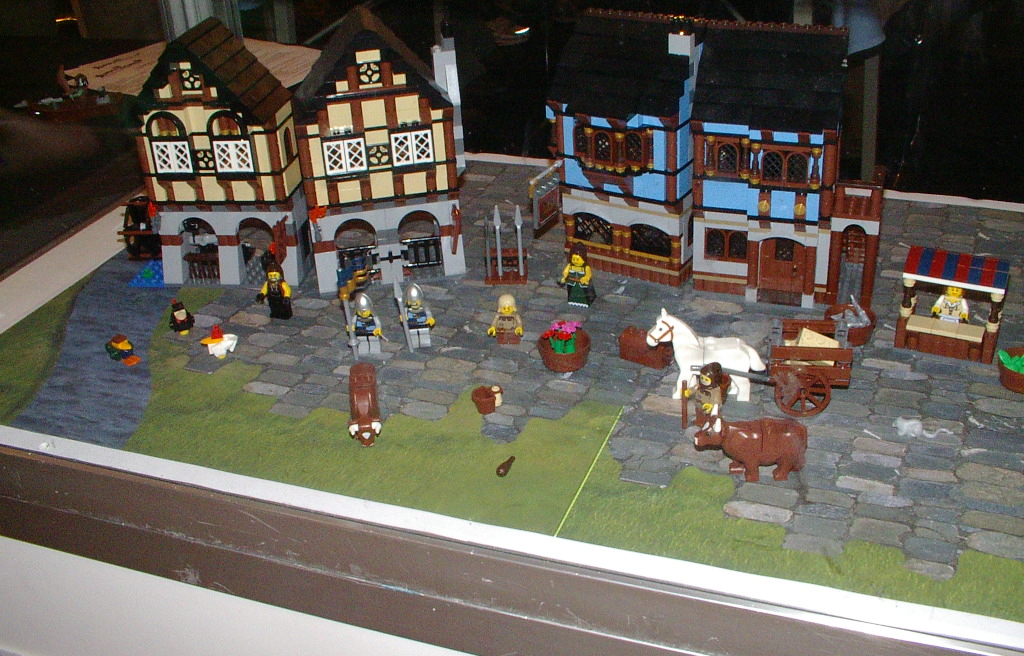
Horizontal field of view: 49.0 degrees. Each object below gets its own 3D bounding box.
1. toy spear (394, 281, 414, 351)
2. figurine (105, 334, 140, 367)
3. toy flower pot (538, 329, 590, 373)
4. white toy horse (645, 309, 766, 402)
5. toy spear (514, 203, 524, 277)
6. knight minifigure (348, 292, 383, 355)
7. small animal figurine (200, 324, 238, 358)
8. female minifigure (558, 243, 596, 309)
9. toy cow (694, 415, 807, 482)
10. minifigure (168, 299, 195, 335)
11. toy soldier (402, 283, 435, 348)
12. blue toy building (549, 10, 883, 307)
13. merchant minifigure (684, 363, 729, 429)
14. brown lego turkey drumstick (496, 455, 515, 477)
[{"bbox_3d":[-0.072,-0.007,0.756,0.006,0.057,0.004,-9,29,3],"label":"toy spear"},{"bbox_3d":[-0.280,0.011,0.802,0.018,0.019,0.024,-26,37,-34],"label":"figurine"},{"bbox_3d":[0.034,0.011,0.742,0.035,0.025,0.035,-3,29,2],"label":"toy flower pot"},{"bbox_3d":[0.122,0.017,0.711,0.074,0.060,0.018,1,30,8],"label":"white toy horse"},{"bbox_3d":[0.006,-0.067,0.855,0.006,0.062,0.004,0,30,6],"label":"toy spear"},{"bbox_3d":[-0.101,-0.003,0.783,0.025,0.045,0.017,-3,30,1],"label":"knight minifigure"},{"bbox_3d":[-0.209,0.009,0.794,0.027,0.025,0.015,-10,31,-11],"label":"small animal figurine"},{"bbox_3d":[0.050,-0.040,0.831,0.024,0.046,0.019,13,34,25],"label":"female minifigure"},{"bbox_3d":[0.136,0.067,0.643,0.065,0.041,0.019,-3,30,1],"label":"toy cow"},{"bbox_3d":[-0.240,-0.009,0.814,0.018,0.025,0.015,-12,30,-13],"label":"minifigure"},{"bbox_3d":[-0.066,-0.008,0.788,0.025,0.045,0.017,-4,30,-1],"label":"toy soldier"},{"bbox_3d":[0.148,-0.123,0.817,0.239,0.192,0.080,9,32,21],"label":"blue toy building"},{"bbox_3d":[0.116,0.038,0.664,0.031,0.043,0.024,-24,35,-32],"label":"merchant minifigure"},{"bbox_3d":[-0.003,0.078,0.645,0.007,0.007,0.021,9,31,21],"label":"brown lego turkey drumstick"}]

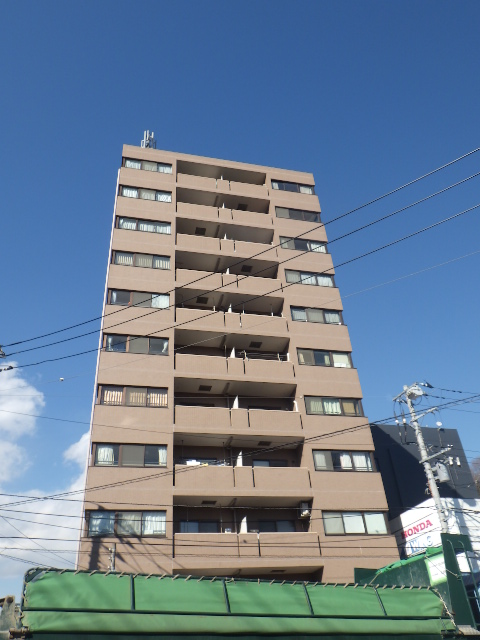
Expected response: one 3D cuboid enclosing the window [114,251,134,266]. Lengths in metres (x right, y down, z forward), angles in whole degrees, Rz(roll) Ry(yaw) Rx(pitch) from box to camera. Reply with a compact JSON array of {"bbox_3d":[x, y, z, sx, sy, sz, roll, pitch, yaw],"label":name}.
[{"bbox_3d":[-6.437,-3.372,28.831,0.995,0.951,0.120,5,-38,-13],"label":"window"}]

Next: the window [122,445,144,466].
[{"bbox_3d":[-4.700,5.980,22.848,0.950,1.000,0.100,5,-37,-13],"label":"window"}]

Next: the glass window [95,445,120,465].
[{"bbox_3d":[-5.820,5.908,22.571,0.980,1.000,0.100,5,-37,-13],"label":"glass window"}]

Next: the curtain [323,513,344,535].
[{"bbox_3d":[4.185,9.028,22.929,0.990,1.020,0.080,5,-37,-13],"label":"curtain"}]

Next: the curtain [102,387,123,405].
[{"bbox_3d":[-5.846,3.499,23.749,0.938,0.888,0.120,5,-38,-13],"label":"curtain"}]

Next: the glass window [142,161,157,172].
[{"bbox_3d":[-5.910,-10.075,34.076,0.939,0.884,0.100,5,-37,-13],"label":"glass window"}]

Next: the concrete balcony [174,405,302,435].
[{"bbox_3d":[-0.136,5.293,25.354,6.300,1.380,1.400,5,-37,-13],"label":"concrete balcony"}]

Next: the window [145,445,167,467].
[{"bbox_3d":[-3.657,5.968,22.646,0.960,0.998,0.100,5,-37,-13],"label":"window"}]

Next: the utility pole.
[{"bbox_3d":[8.385,8.372,20.807,0.800,13.100,2.000,16,-41,-25],"label":"utility pole"}]

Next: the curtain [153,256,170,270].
[{"bbox_3d":[-4.481,-3.224,29.719,1.017,0.985,0.080,5,-37,-13],"label":"curtain"}]

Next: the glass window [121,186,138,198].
[{"bbox_3d":[-6.999,-8.076,32.792,1.000,0.940,0.120,5,-37,-13],"label":"glass window"}]

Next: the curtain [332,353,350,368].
[{"bbox_3d":[5.651,2.255,28.823,0.970,0.980,0.100,5,-37,-13],"label":"curtain"}]

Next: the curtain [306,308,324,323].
[{"bbox_3d":[4.404,-0.079,30.055,1.040,1.020,0.100,5,-37,-13],"label":"curtain"}]

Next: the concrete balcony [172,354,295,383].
[{"bbox_3d":[-0.325,2.948,27.049,6.300,1.380,1.400,5,-37,-13],"label":"concrete balcony"}]

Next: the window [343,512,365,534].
[{"bbox_3d":[5.156,9.159,23.341,1.008,0.985,0.080,5,-37,-13],"label":"window"}]

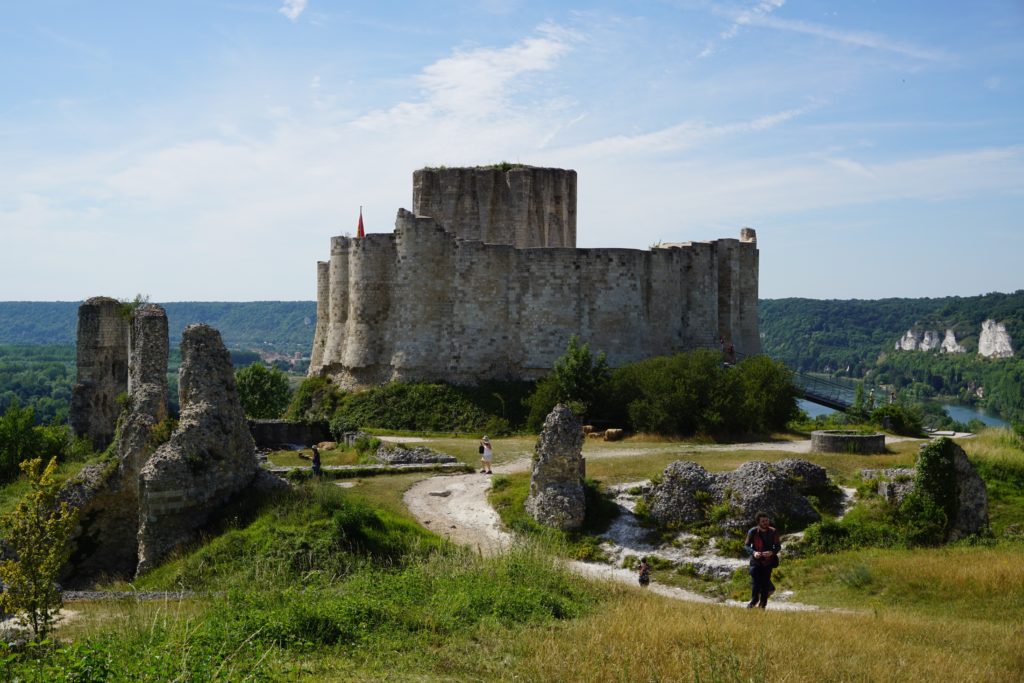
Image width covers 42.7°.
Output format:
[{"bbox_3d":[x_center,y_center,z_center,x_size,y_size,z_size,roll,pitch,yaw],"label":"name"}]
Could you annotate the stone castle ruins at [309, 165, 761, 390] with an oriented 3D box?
[{"bbox_3d":[2.200,-6.600,126.000,43.500,21.500,38.000,0,2,0],"label":"stone castle ruins"}]

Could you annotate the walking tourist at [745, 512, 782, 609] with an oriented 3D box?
[{"bbox_3d":[4.633,4.060,24.200,0.620,1.770,0.480,0,2,16],"label":"walking tourist"}]

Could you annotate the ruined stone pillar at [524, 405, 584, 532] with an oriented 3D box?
[{"bbox_3d":[1.580,4.490,47.000,2.150,4.400,2.000,0,2,6],"label":"ruined stone pillar"}]

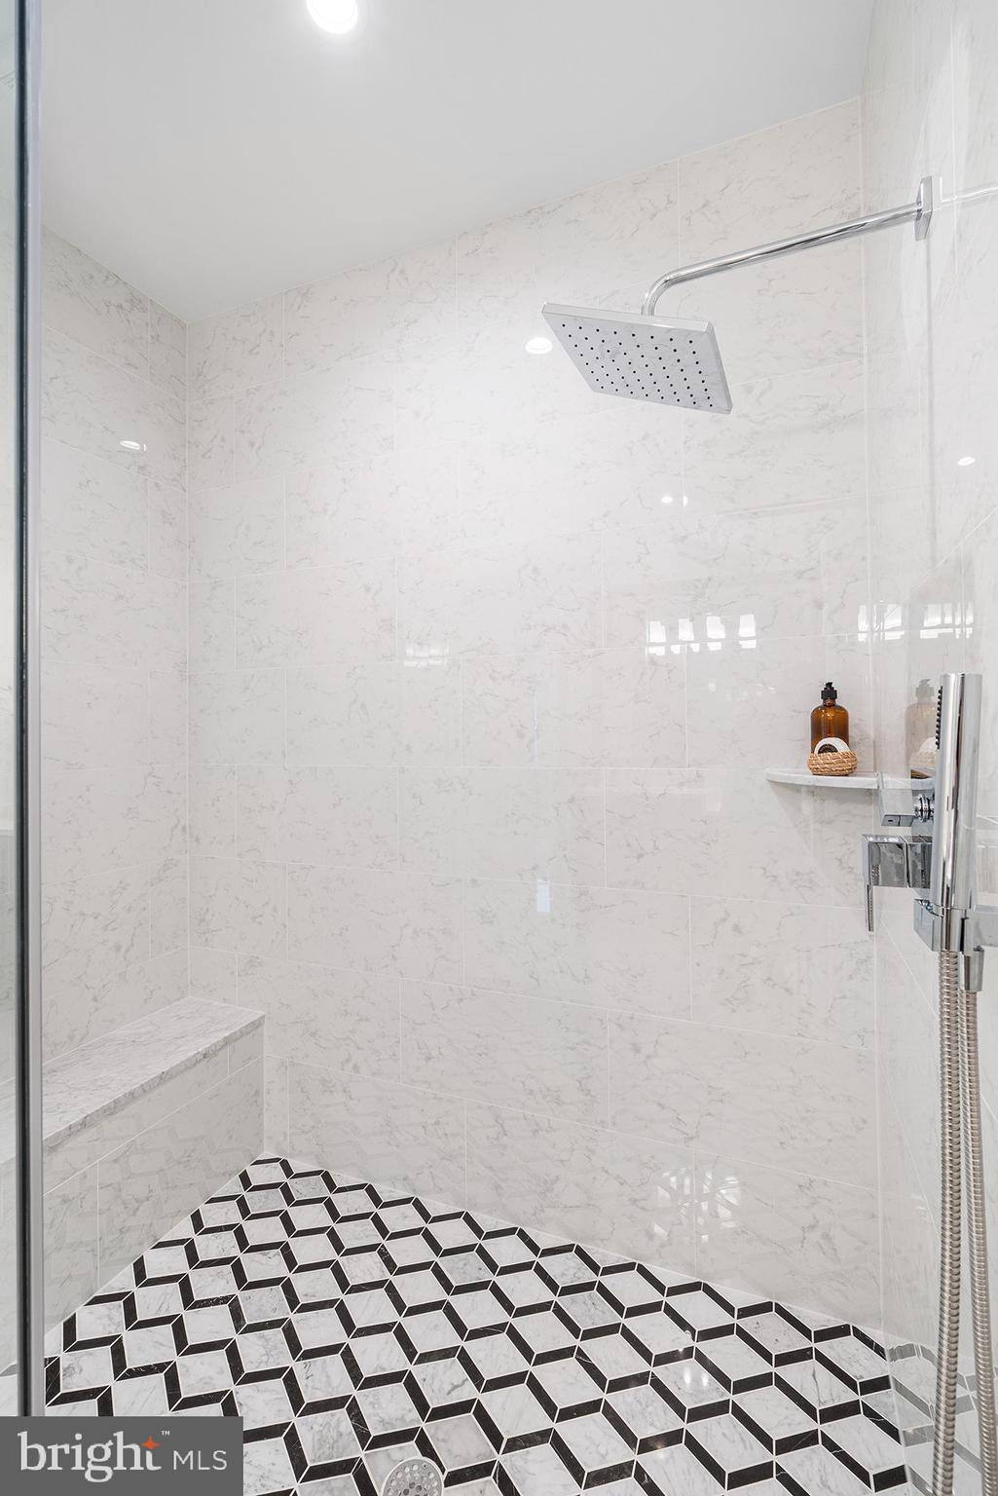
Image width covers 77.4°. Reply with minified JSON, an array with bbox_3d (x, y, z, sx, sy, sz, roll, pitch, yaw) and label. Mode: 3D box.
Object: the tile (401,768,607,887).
[{"bbox_3d":[-0.007,0.208,1.702,0.603,0.303,0.010,-1,0,21],"label":"tile"}]

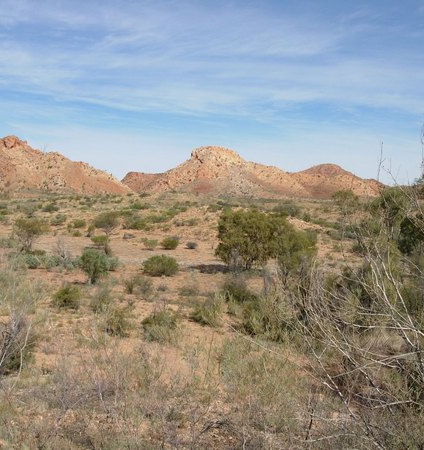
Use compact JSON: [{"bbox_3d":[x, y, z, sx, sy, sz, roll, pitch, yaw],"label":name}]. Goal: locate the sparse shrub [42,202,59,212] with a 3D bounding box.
[{"bbox_3d":[-27.364,-2.974,111.657,2.271,1.710,2.044,0,3,0],"label":"sparse shrub"}]

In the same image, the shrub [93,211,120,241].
[{"bbox_3d":[-10.452,-0.173,65.191,2.774,2.525,2.497,0,3,-9],"label":"shrub"}]

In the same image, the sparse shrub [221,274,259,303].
[{"bbox_3d":[1.203,2.814,29.341,1.678,1.077,1.510,0,3,0],"label":"sparse shrub"}]

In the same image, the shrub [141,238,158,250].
[{"bbox_3d":[-4.768,1.452,50.230,1.373,0.846,1.236,0,3,-5],"label":"shrub"}]

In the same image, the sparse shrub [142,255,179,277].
[{"bbox_3d":[-2.894,2.281,37.319,1.959,1.099,1.763,0,3,0],"label":"sparse shrub"}]

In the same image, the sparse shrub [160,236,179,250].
[{"bbox_3d":[-3.338,1.451,51.872,1.377,1.049,1.239,0,3,0],"label":"sparse shrub"}]

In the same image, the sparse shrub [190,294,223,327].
[{"bbox_3d":[-0.198,3.142,24.297,1.189,1.040,1.070,0,3,0],"label":"sparse shrub"}]

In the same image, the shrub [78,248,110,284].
[{"bbox_3d":[-5.679,1.985,31.927,1.505,1.696,1.354,-1,3,-10],"label":"shrub"}]

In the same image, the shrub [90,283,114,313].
[{"bbox_3d":[-4.084,2.680,24.537,0.895,1.081,0.806,0,3,-9],"label":"shrub"}]

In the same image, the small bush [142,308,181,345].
[{"bbox_3d":[-1.532,2.978,19.562,1.190,1.005,1.071,0,3,-4],"label":"small bush"}]

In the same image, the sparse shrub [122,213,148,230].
[{"bbox_3d":[-8.709,-0.421,74.937,2.960,2.002,2.664,0,3,-7],"label":"sparse shrub"}]

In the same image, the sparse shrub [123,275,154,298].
[{"bbox_3d":[-3.118,2.565,27.538,1.255,0.996,1.130,0,3,-6],"label":"sparse shrub"}]

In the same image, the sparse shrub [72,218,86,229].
[{"bbox_3d":[-15.801,-0.161,78.521,1.669,1.108,1.503,-1,3,-11],"label":"sparse shrub"}]

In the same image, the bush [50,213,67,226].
[{"bbox_3d":[-18.147,-0.657,77.912,1.595,1.660,1.436,0,3,0],"label":"bush"}]

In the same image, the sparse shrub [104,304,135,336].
[{"bbox_3d":[-3.088,3.189,22.058,0.913,0.960,0.821,0,3,0],"label":"sparse shrub"}]

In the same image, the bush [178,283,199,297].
[{"bbox_3d":[-1.094,3.015,30.834,0.933,0.558,0.840,0,3,0],"label":"bush"}]

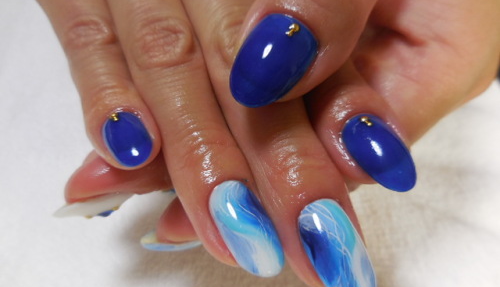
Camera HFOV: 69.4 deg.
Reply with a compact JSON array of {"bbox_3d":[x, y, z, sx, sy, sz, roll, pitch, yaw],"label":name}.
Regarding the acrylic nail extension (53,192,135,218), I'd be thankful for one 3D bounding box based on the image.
[{"bbox_3d":[-0.046,0.018,0.106,0.022,0.004,0.012,-10,6,-6],"label":"acrylic nail extension"}]

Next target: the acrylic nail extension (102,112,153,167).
[{"bbox_3d":[-0.031,-0.001,0.091,0.011,0.004,0.016,-13,68,-18],"label":"acrylic nail extension"}]

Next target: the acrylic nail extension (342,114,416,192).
[{"bbox_3d":[0.034,0.003,0.093,0.013,0.005,0.022,-28,78,10],"label":"acrylic nail extension"}]

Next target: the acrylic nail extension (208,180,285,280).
[{"bbox_3d":[0.000,0.021,0.089,0.012,0.005,0.024,-21,82,-11],"label":"acrylic nail extension"}]

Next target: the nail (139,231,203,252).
[{"bbox_3d":[-0.021,0.029,0.106,0.020,0.012,0.004,-2,81,-6],"label":"nail"}]

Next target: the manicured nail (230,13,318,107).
[{"bbox_3d":[0.006,-0.020,0.089,0.016,0.025,0.006,32,4,-5],"label":"manicured nail"}]

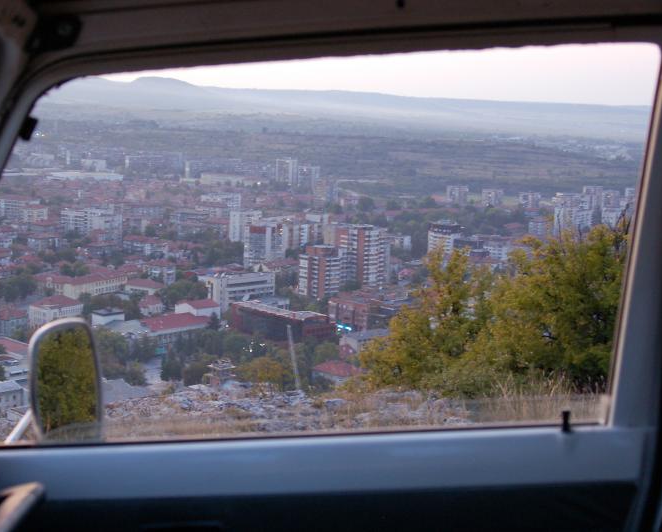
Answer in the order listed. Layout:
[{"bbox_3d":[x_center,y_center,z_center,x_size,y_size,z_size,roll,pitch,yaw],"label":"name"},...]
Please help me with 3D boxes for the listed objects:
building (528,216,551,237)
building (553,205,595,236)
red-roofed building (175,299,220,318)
[{"bbox_3d":[184.120,-33.120,1000.000,19.000,19.000,13.000,5,9,15],"label":"building"},{"bbox_3d":[223.170,-39.950,1040.000,19.000,29.000,29.000,10,11,43],"label":"building"},{"bbox_3d":[-67.890,22.970,578.000,15.500,9.500,15.500,10,11,43],"label":"red-roofed building"}]

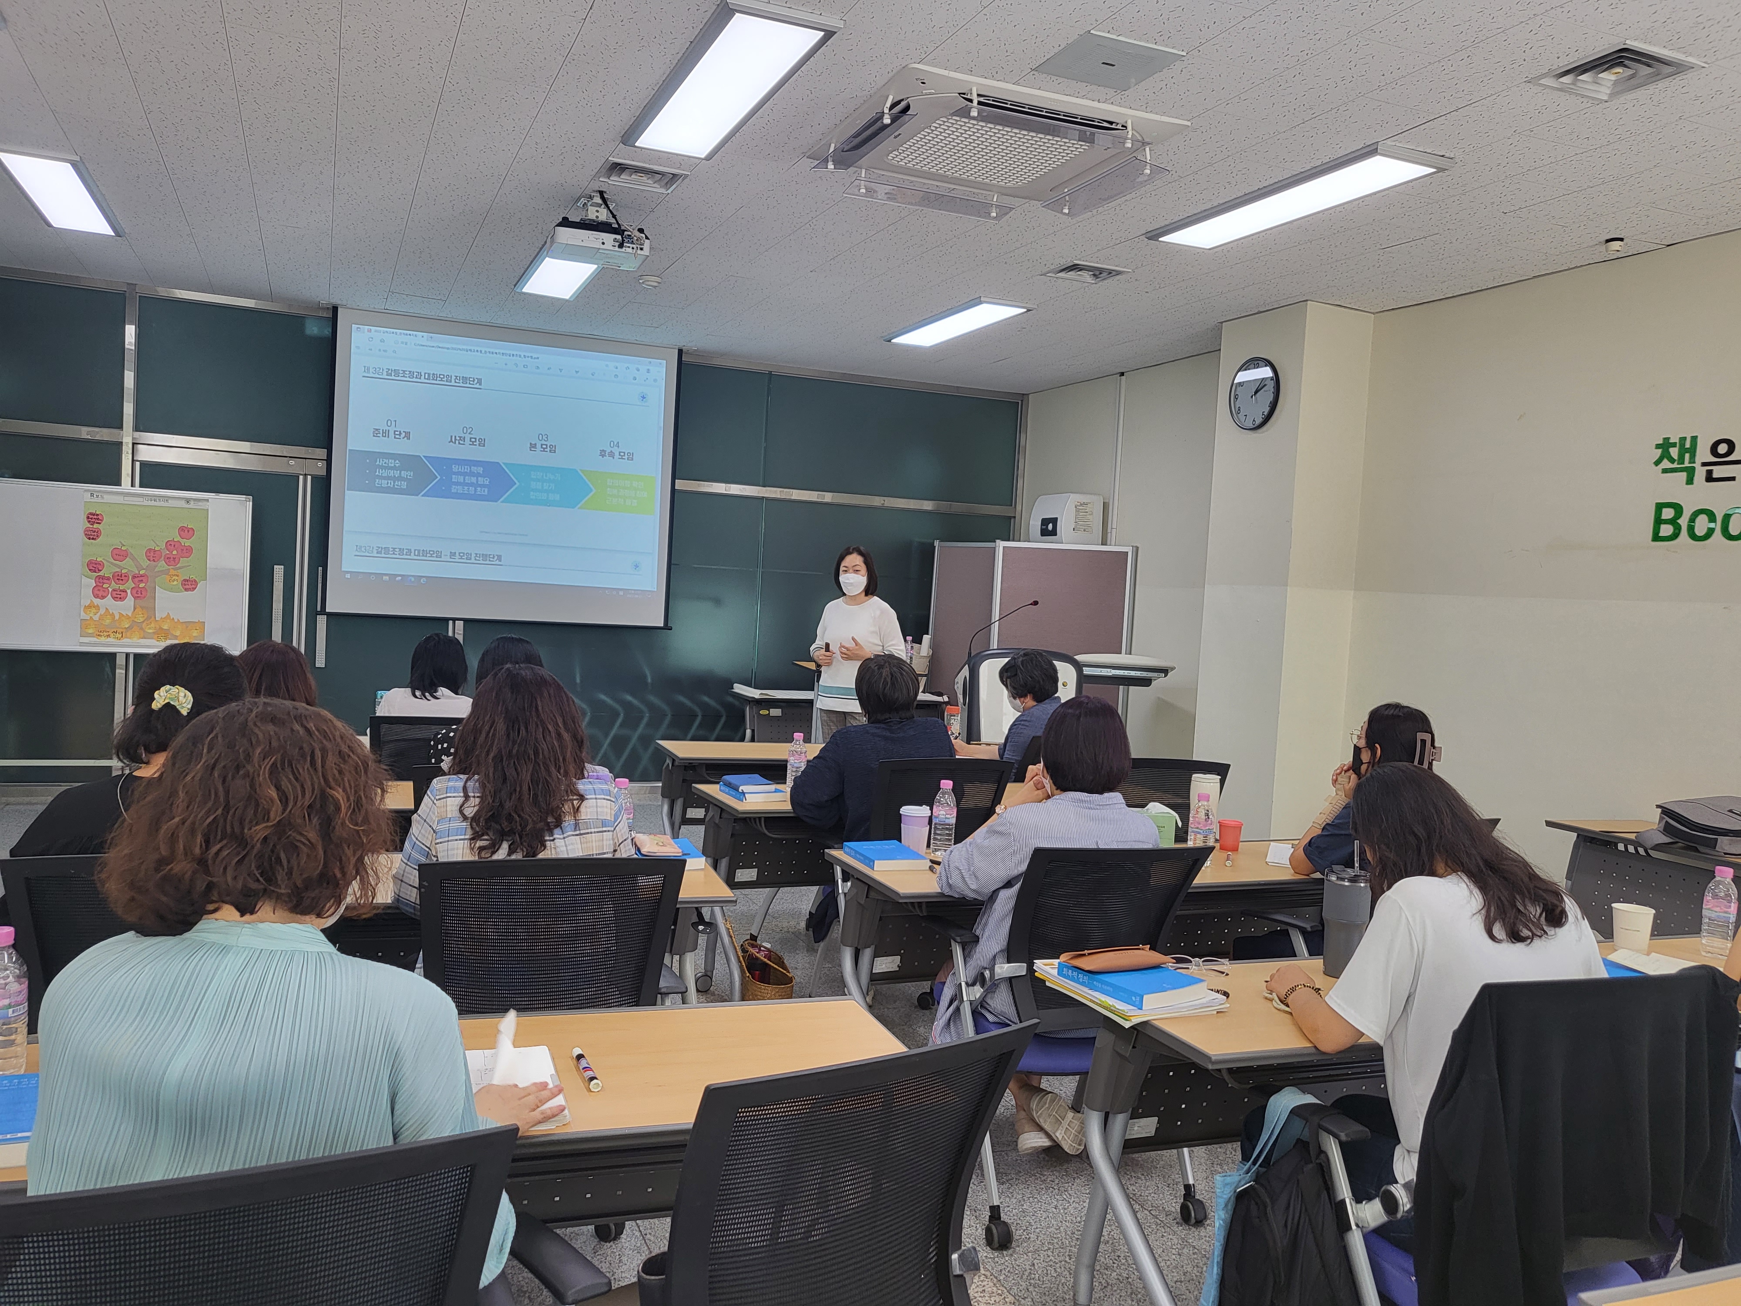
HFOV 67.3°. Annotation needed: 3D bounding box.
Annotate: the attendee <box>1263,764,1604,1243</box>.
[{"bbox_3d":[0.932,0.768,2.288,0.500,1.200,0.640,1,3,-28],"label":"attendee"}]

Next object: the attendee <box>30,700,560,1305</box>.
[{"bbox_3d":[-0.618,0.680,1.488,0.550,1.300,0.620,2,3,-23],"label":"attendee"}]

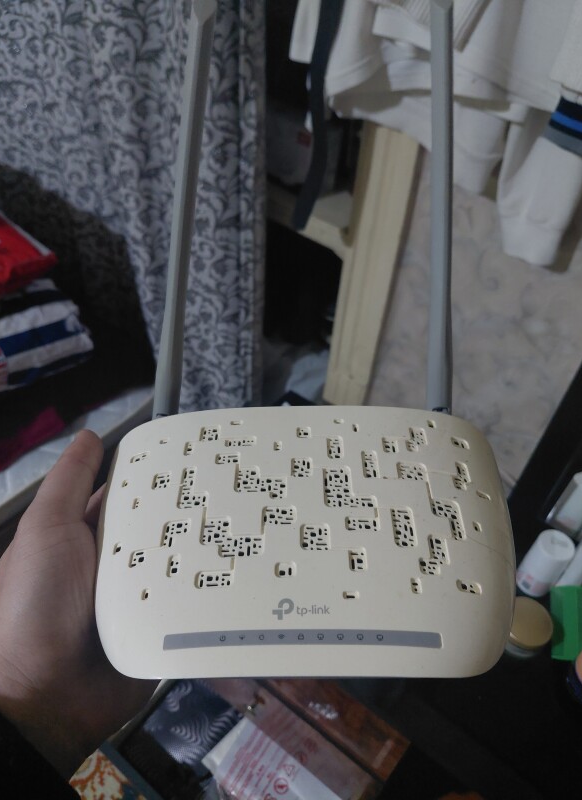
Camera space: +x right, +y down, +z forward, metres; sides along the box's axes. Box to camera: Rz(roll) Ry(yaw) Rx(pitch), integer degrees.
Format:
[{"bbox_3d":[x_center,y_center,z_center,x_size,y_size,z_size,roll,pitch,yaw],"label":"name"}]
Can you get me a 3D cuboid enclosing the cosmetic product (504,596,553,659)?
[{"bbox_3d":[0.263,0.258,0.658,0.059,0.031,0.059,6,41,0],"label":"cosmetic product"}]

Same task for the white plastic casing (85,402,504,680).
[{"bbox_3d":[0.007,0.066,0.282,0.195,0.036,0.130,-1,63,1],"label":"white plastic casing"}]

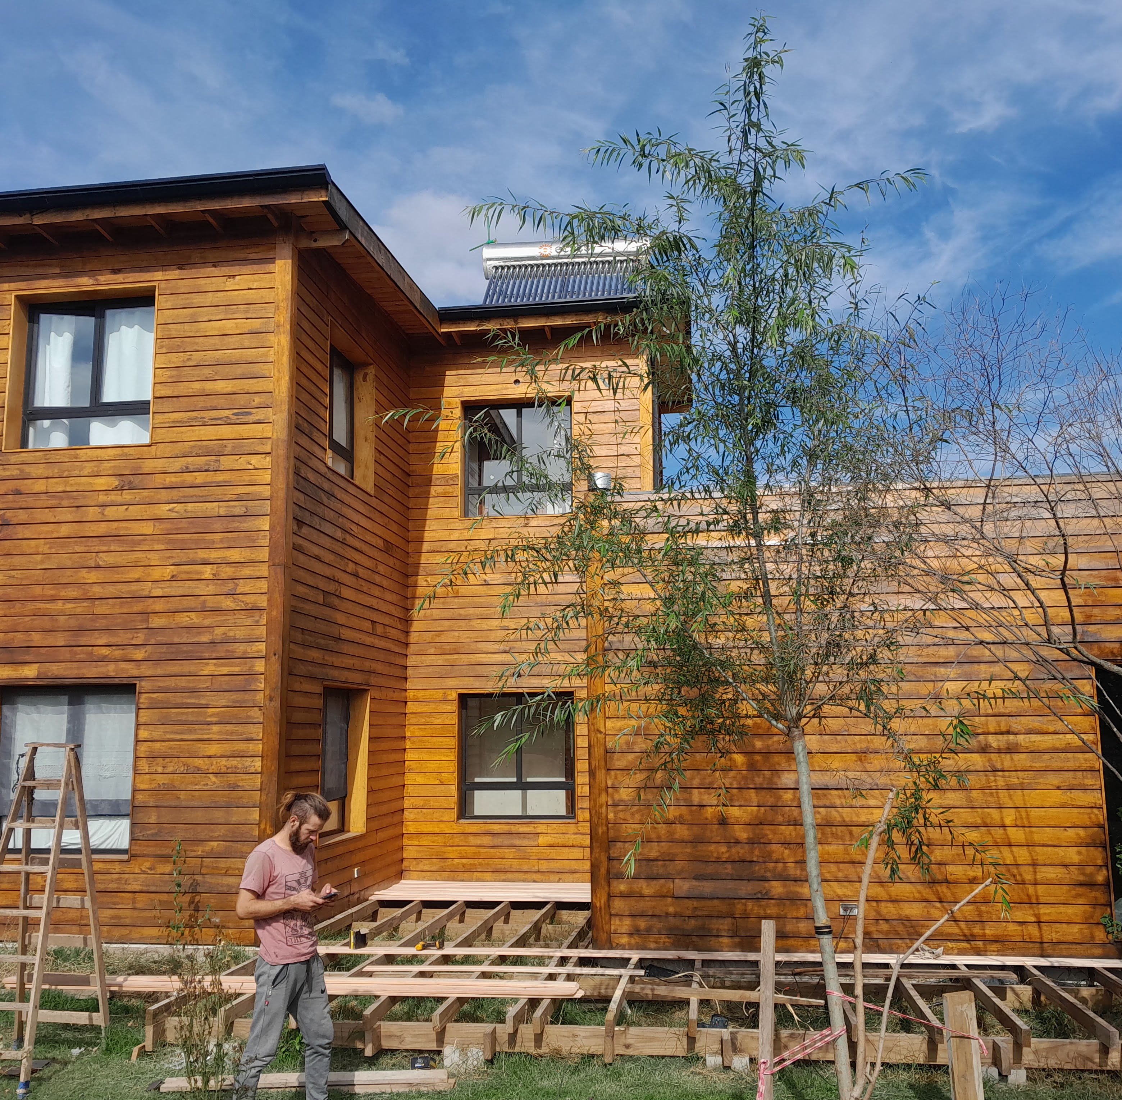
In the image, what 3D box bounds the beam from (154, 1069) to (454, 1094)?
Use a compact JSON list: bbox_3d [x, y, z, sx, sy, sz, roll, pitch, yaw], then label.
[{"bbox_3d":[-1.418,2.998,6.439,1.640,0.075,0.180,-1,-9,0],"label":"beam"}]

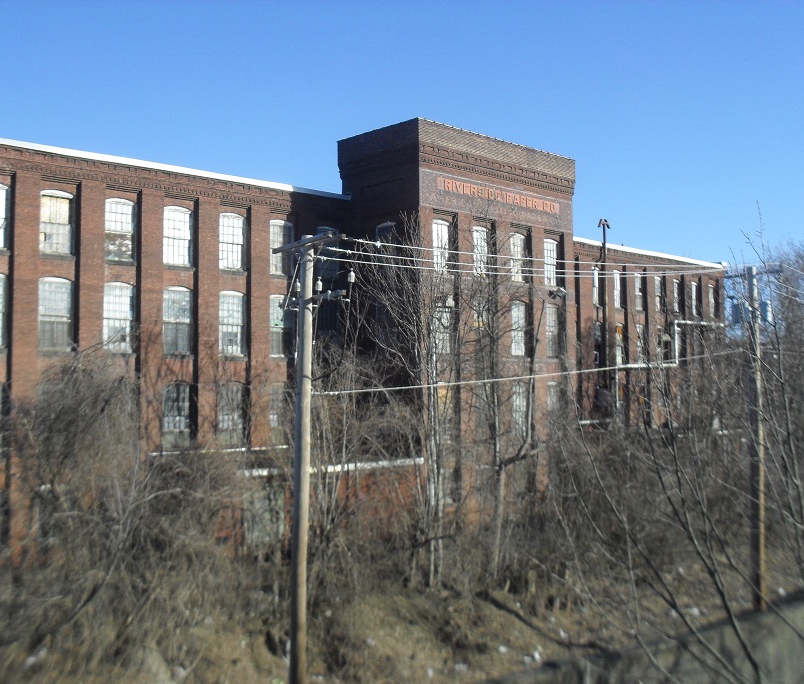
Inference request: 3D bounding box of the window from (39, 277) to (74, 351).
[{"bbox_3d":[-14.733,-1.197,39.345,1.430,3.100,0.250,2,-4,-42],"label":"window"}]

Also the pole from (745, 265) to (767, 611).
[{"bbox_3d":[10.562,2.793,27.500,0.360,10.239,0.360,0,-4,0],"label":"pole"}]

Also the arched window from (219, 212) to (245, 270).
[{"bbox_3d":[-6.953,-4.103,37.629,1.183,2.392,0.220,2,-5,-37],"label":"arched window"}]

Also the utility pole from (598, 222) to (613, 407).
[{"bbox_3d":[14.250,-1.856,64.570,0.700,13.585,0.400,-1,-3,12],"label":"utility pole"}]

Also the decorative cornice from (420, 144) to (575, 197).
[{"bbox_3d":[4.470,-7.635,41.470,9.987,0.780,0.500,3,-6,-41],"label":"decorative cornice"}]

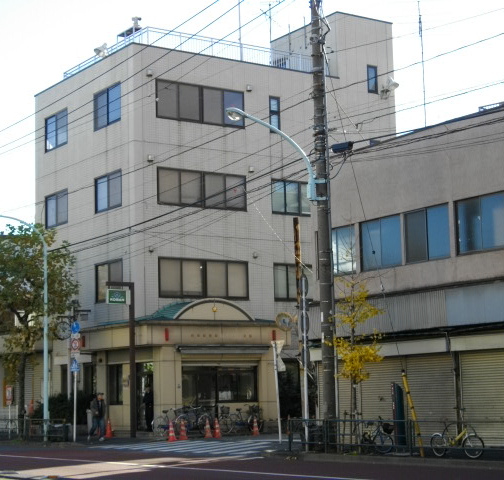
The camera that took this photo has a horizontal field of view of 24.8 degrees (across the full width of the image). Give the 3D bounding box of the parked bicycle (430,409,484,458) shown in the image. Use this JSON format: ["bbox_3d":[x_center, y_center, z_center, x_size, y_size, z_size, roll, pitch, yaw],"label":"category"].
[{"bbox_3d":[4.421,4.187,24.822,0.520,1.030,1.540,4,-10,-35],"label":"parked bicycle"}]

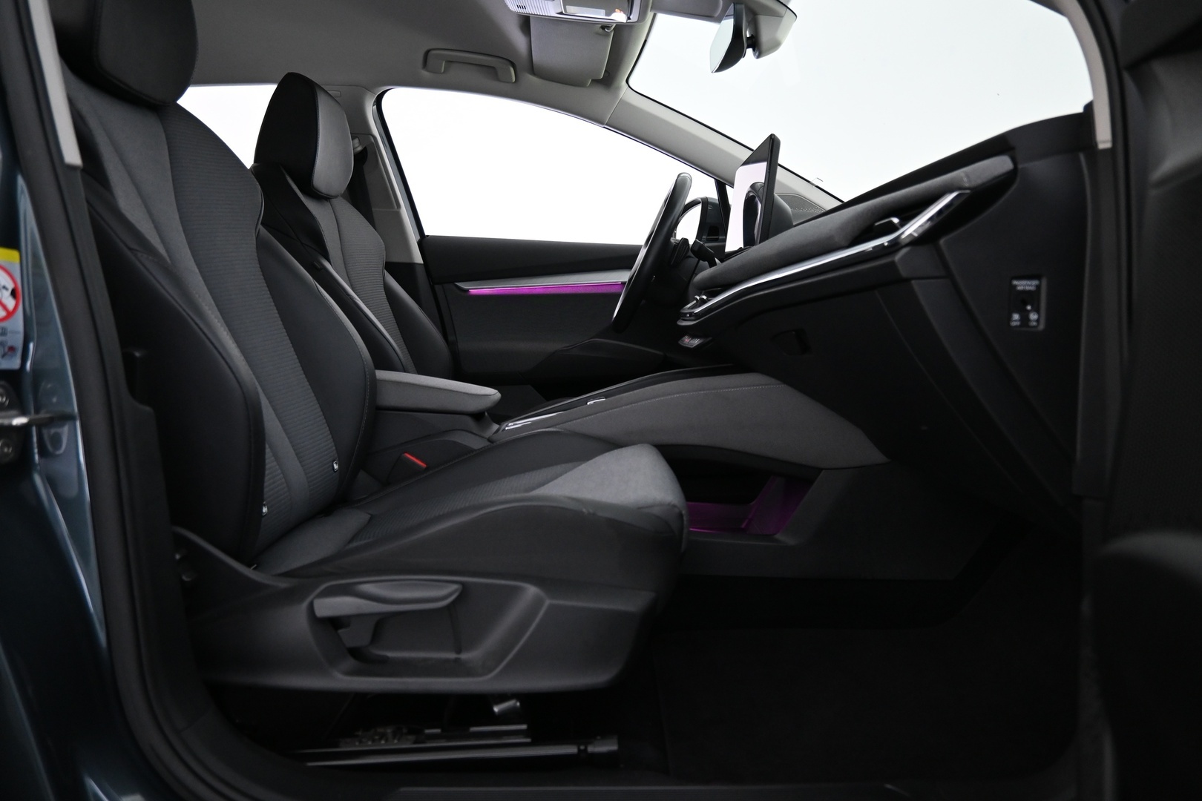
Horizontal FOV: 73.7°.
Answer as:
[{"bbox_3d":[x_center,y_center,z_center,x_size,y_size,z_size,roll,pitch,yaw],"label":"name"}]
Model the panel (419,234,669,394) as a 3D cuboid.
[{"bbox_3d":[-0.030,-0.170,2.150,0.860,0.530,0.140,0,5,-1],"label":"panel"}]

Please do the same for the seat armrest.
[{"bbox_3d":[-0.345,-0.026,1.440,0.320,0.070,0.180,5,4,-2],"label":"seat armrest"}]

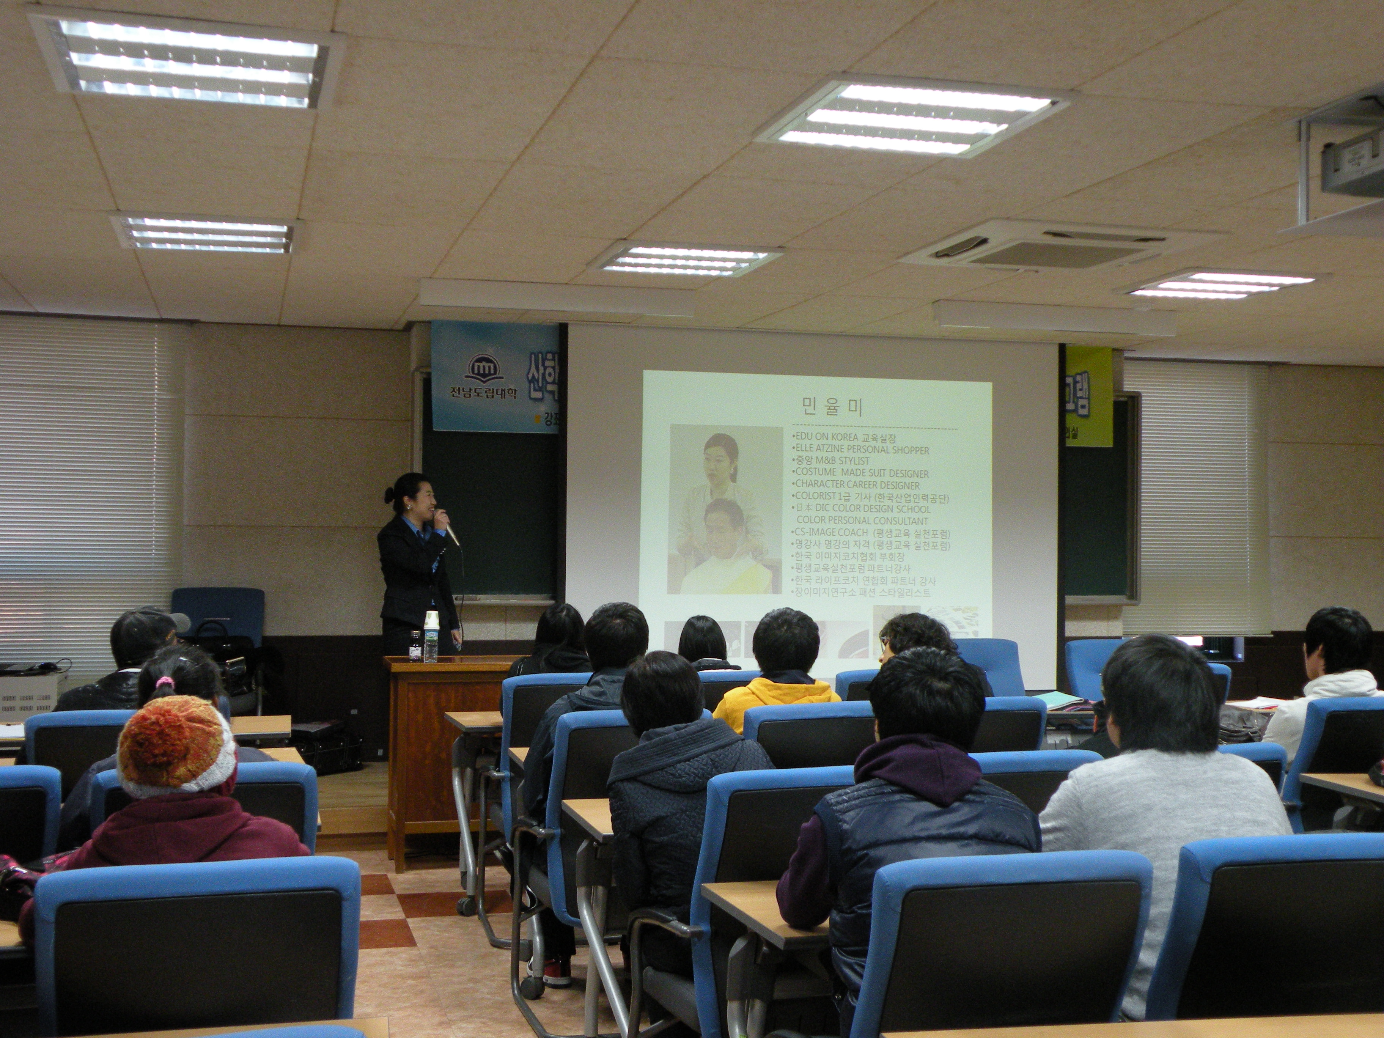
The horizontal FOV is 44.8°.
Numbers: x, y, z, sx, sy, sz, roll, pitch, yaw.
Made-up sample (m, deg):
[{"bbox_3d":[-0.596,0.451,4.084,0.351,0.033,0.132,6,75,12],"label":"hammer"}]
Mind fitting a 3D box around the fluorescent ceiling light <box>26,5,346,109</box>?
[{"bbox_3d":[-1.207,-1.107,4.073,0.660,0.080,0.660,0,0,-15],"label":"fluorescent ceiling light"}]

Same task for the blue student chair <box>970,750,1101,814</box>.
[{"bbox_3d":[0.744,1.058,4.490,0.530,0.940,0.600,0,0,-15],"label":"blue student chair"}]

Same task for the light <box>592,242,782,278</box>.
[{"bbox_3d":[-0.034,-1.067,6.749,0.660,0.080,0.660,0,-1,-15],"label":"light"}]

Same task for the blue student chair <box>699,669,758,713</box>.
[{"bbox_3d":[0.024,1.072,6.906,0.530,0.940,0.600,0,0,-15],"label":"blue student chair"}]

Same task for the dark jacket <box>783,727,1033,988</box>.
[{"bbox_3d":[0.405,0.656,3.159,0.520,0.580,0.370,0,0,-15],"label":"dark jacket"}]

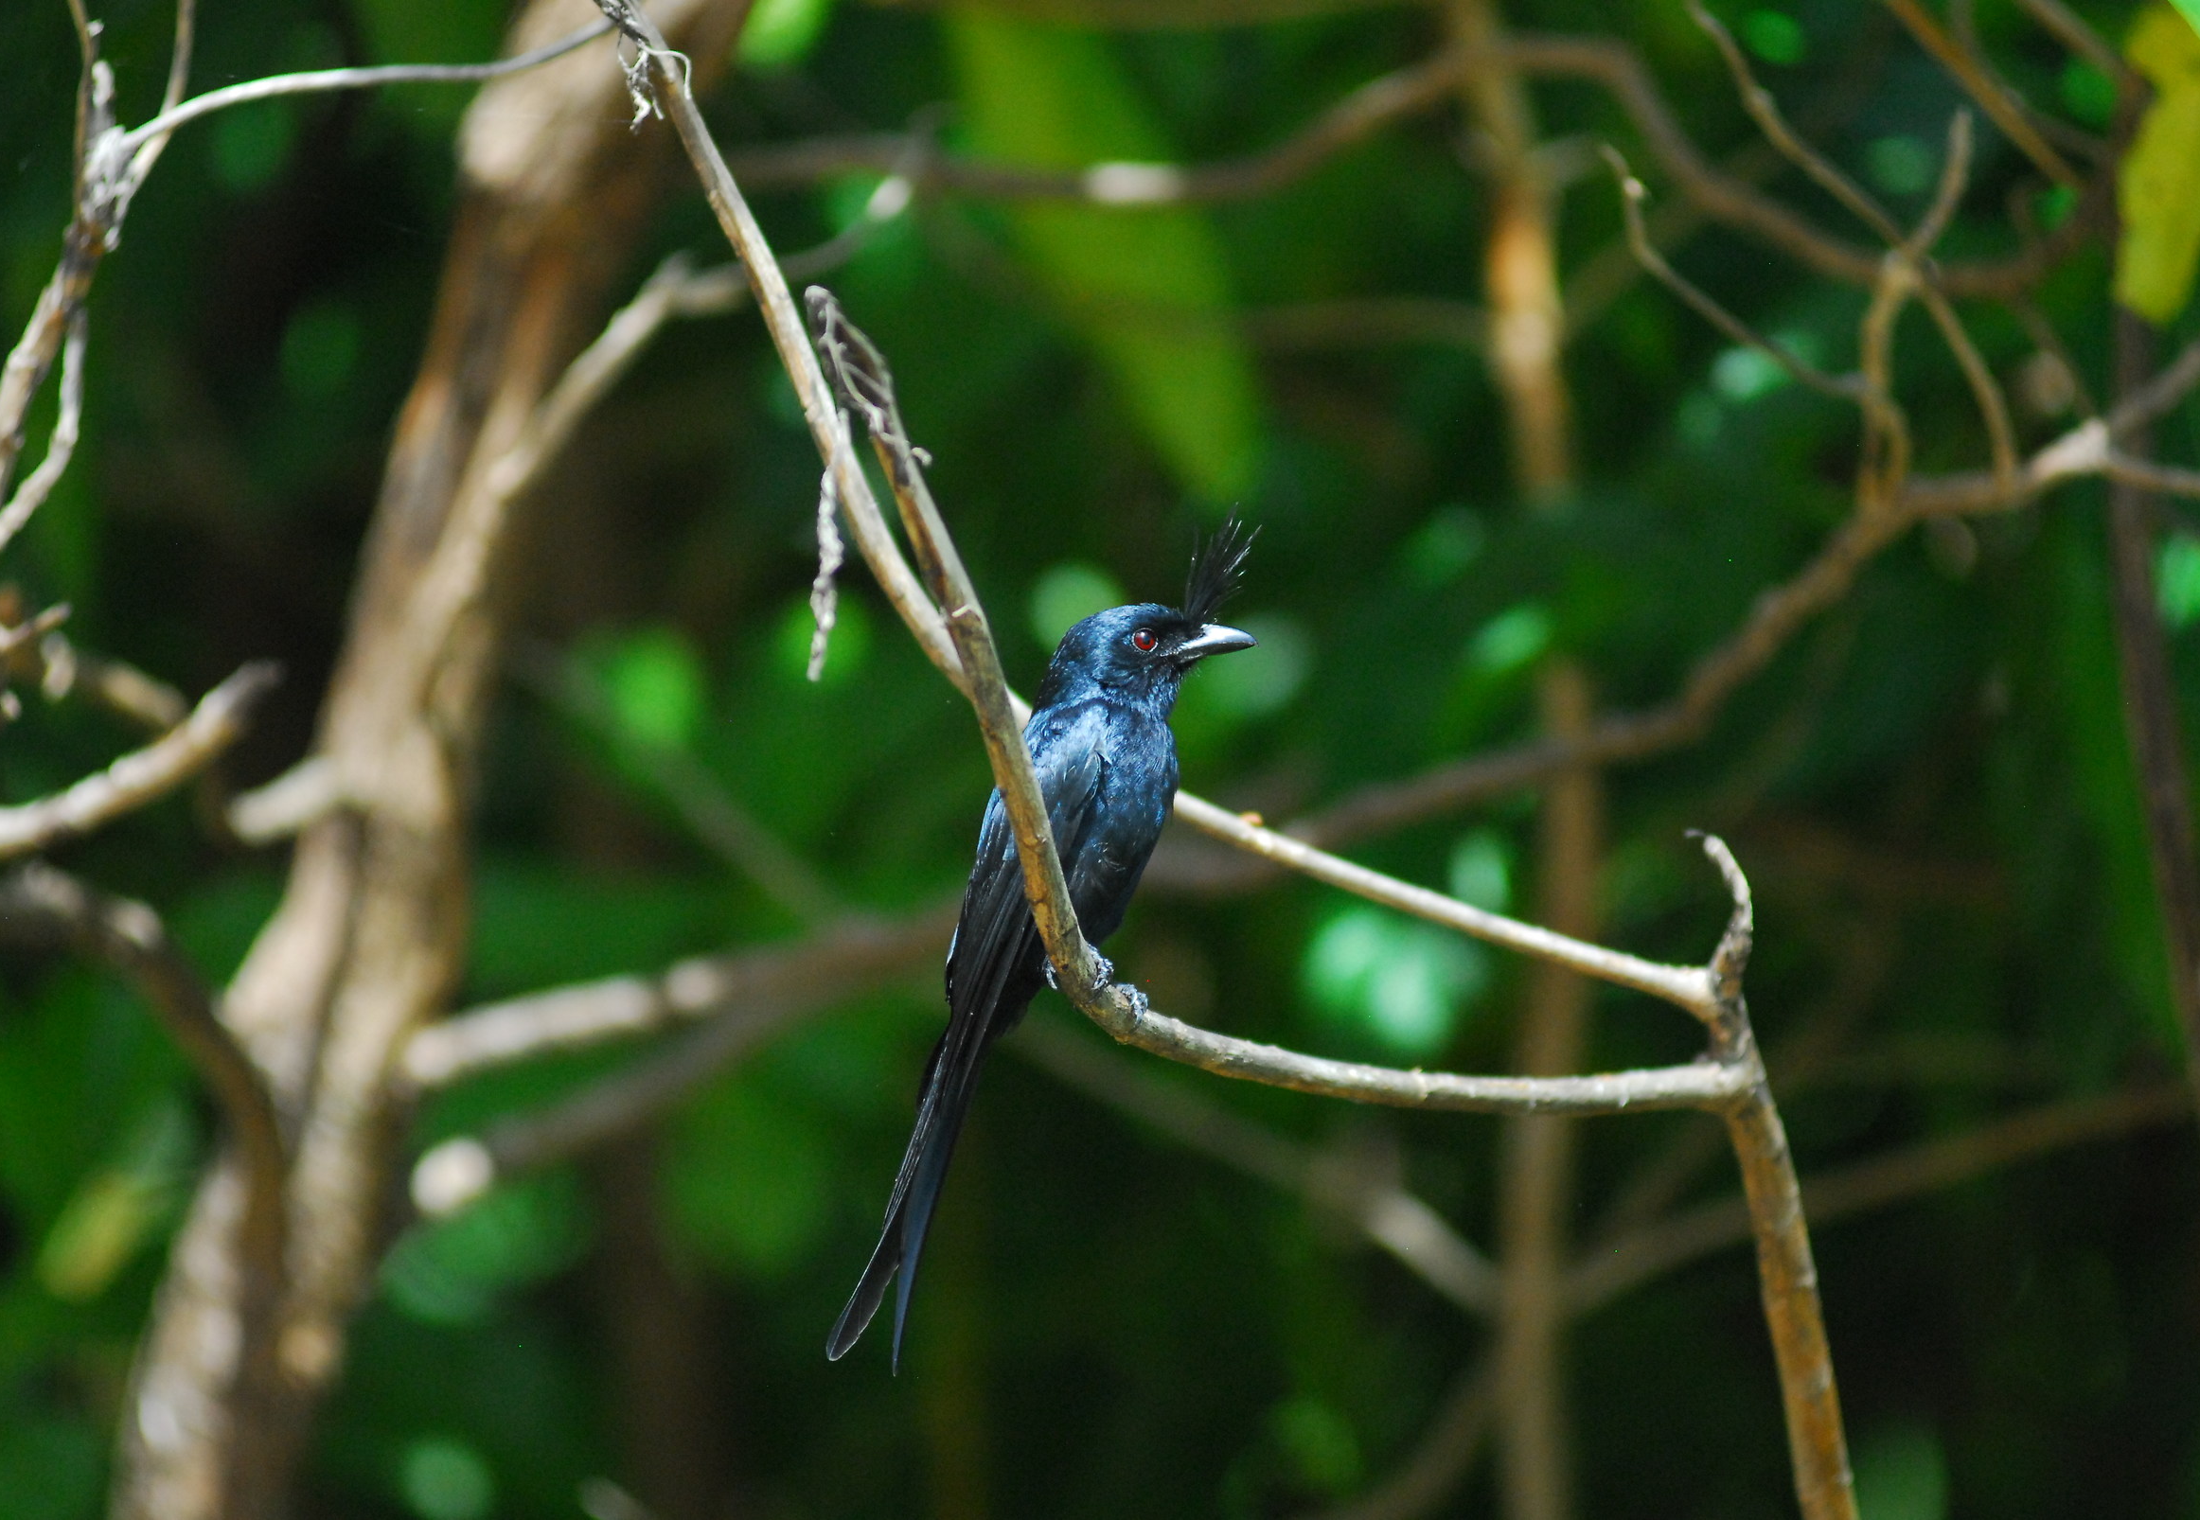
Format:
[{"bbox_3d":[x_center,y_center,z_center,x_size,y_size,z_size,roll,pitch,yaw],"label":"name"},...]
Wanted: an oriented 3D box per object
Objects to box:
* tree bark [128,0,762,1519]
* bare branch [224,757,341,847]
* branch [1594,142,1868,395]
[{"bbox_3d":[-0.236,0.000,6.650,0.097,0.570,0.090,15,0,0],"label":"tree bark"},{"bbox_3d":[-0.284,0.014,6.600,0.046,0.018,0.020,-25,0,0],"label":"bare branch"},{"bbox_3d":[0.201,-0.151,6.100,0.118,0.030,0.030,43,0,0],"label":"branch"}]

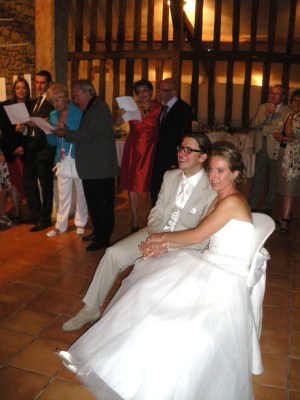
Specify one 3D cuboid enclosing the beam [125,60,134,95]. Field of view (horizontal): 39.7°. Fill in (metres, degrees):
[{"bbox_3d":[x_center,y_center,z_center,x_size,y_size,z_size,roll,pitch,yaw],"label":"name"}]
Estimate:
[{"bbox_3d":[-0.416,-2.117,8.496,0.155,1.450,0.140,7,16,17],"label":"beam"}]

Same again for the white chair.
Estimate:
[{"bbox_3d":[0.391,0.499,2.391,0.540,0.900,0.460,-2,14,-11],"label":"white chair"}]

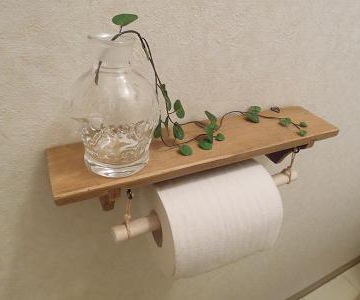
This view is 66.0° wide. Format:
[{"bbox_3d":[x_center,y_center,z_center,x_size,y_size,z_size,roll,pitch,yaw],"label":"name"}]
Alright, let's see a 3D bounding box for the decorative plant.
[{"bbox_3d":[0.039,-0.055,0.228,0.214,0.104,0.044,-12,41,-25],"label":"decorative plant"}]

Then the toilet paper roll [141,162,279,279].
[{"bbox_3d":[0.028,0.065,0.285,0.114,0.094,0.094,-10,40,-24],"label":"toilet paper roll"}]

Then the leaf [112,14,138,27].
[{"bbox_3d":[-0.032,-0.075,0.161,0.015,0.006,0.011,-12,41,-25],"label":"leaf"}]

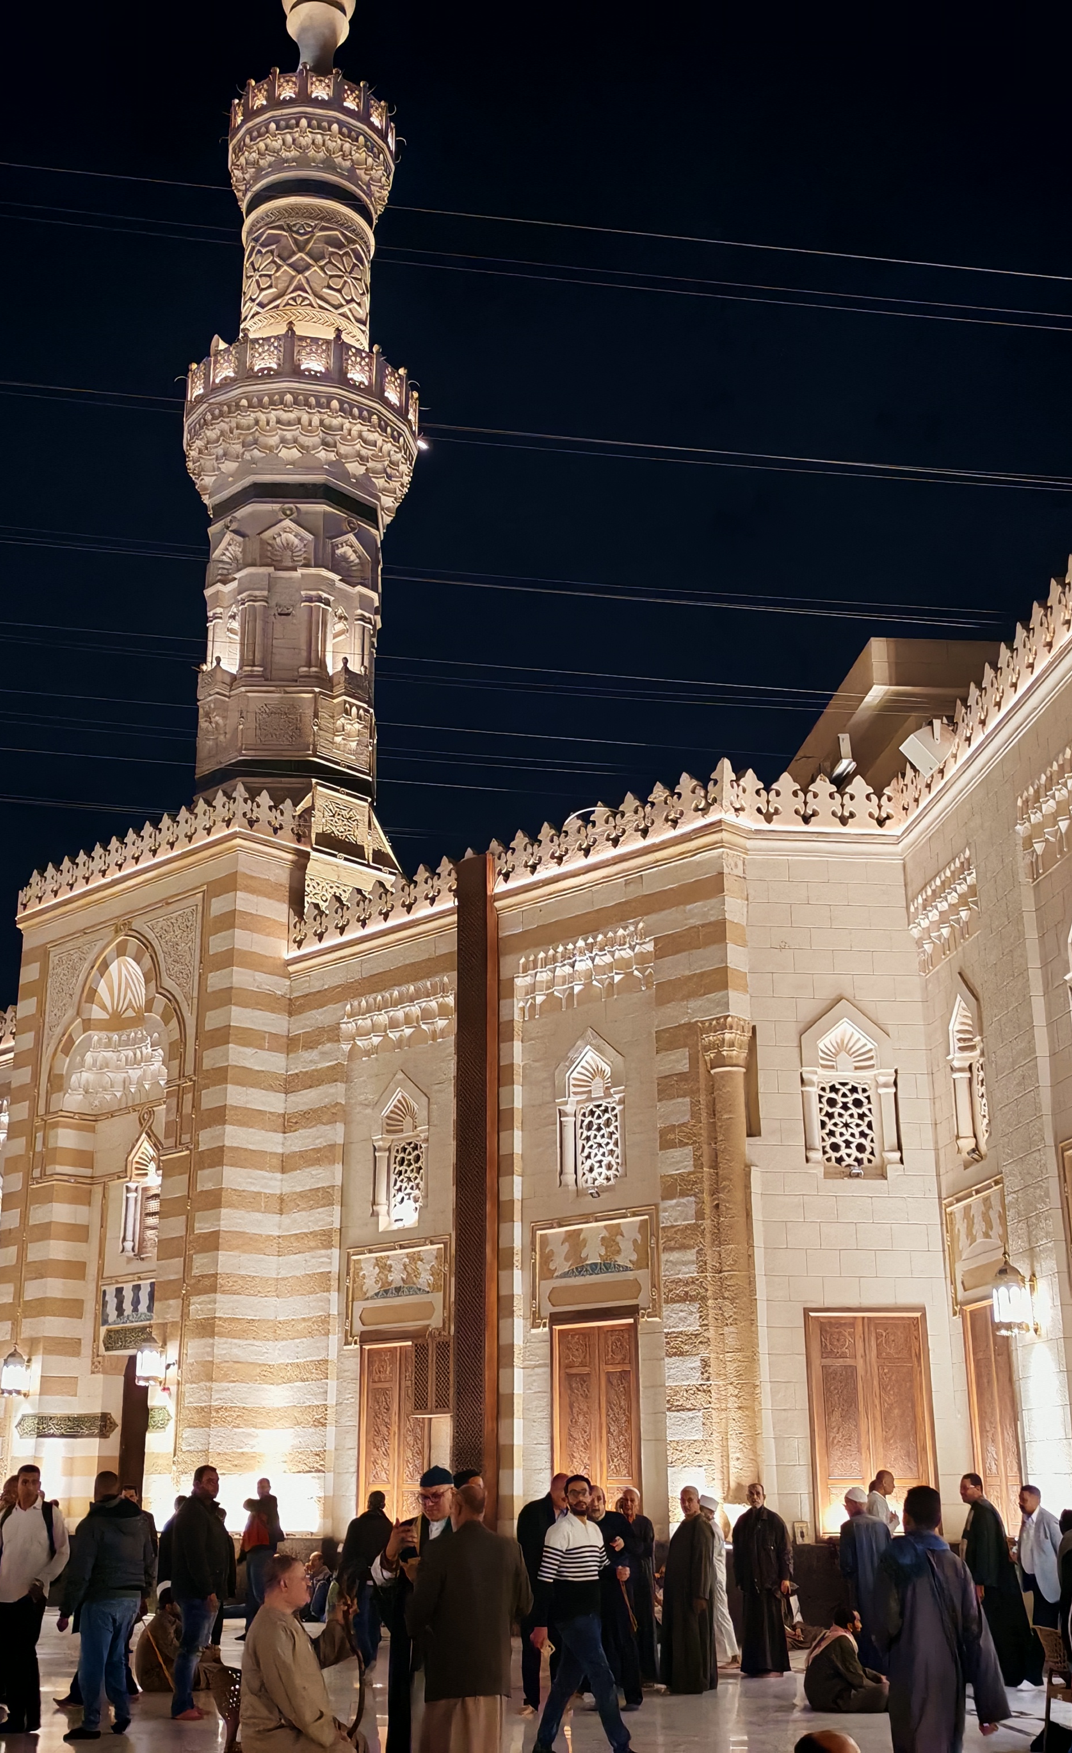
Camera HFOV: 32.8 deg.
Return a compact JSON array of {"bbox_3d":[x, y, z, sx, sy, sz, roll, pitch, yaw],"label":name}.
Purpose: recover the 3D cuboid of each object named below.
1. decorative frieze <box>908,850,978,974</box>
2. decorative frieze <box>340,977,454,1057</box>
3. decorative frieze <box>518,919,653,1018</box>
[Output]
[{"bbox_3d":[4.707,0.442,20.924,0.253,0.860,2.176,2,-19,-6],"label":"decorative frieze"},{"bbox_3d":[-1.914,1.998,25.546,2.277,0.800,0.253,-18,-25,42],"label":"decorative frieze"},{"bbox_3d":[0.618,1.188,23.173,2.277,0.800,0.253,-18,-25,42],"label":"decorative frieze"}]

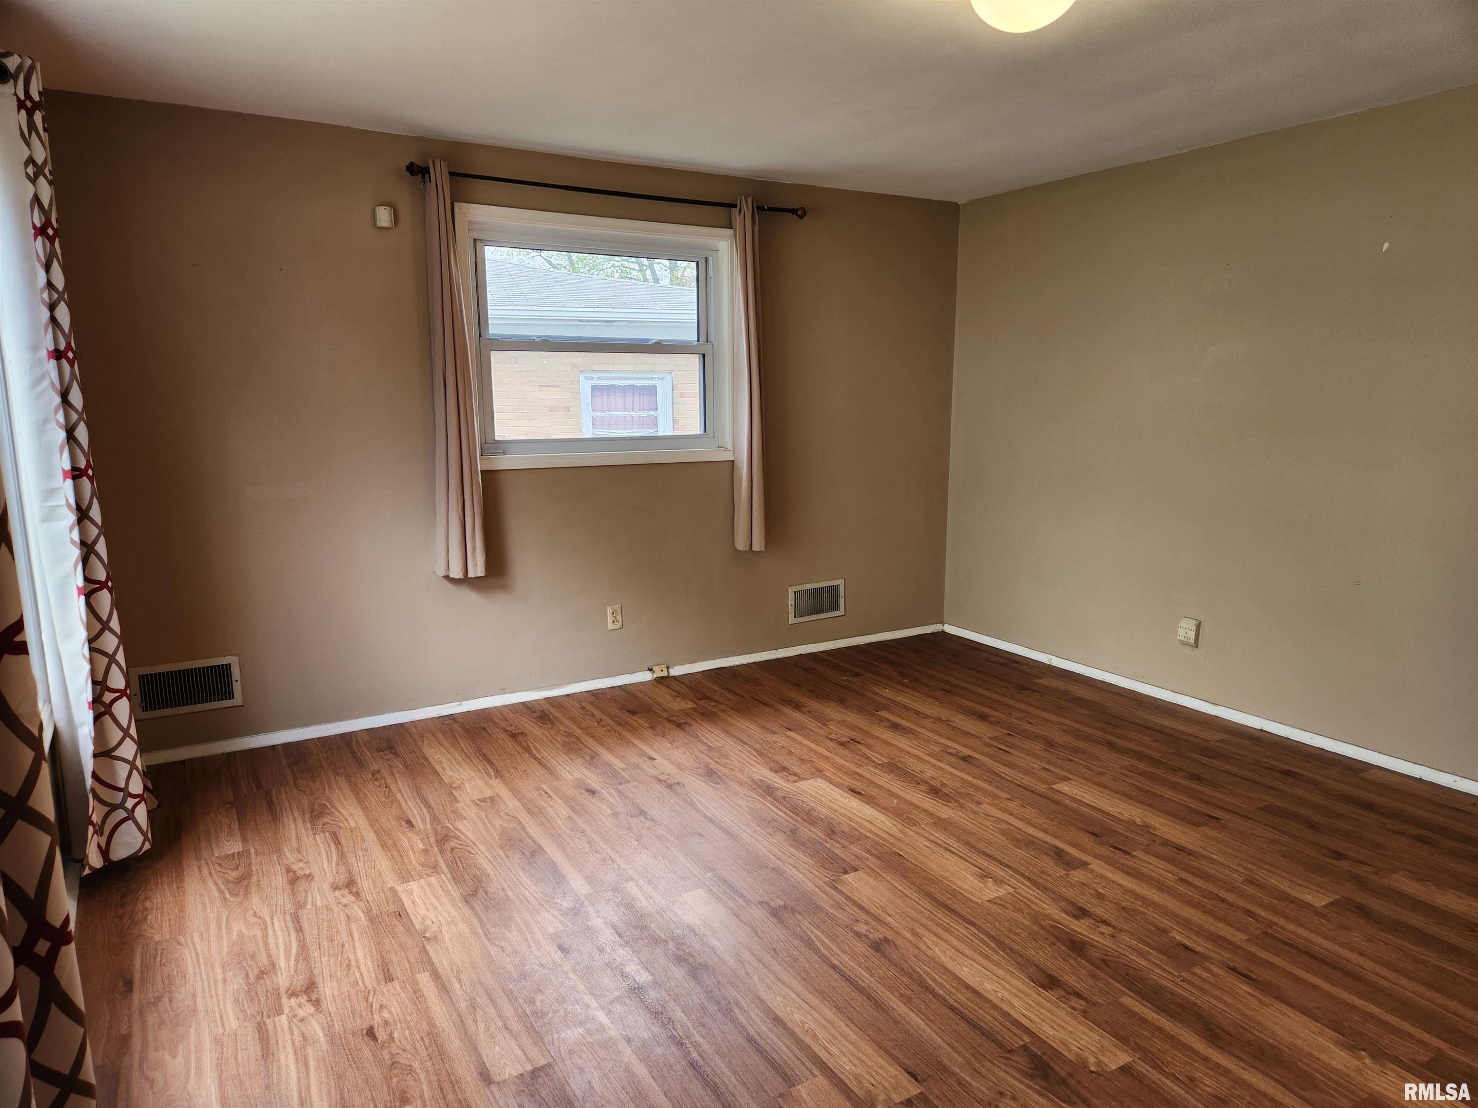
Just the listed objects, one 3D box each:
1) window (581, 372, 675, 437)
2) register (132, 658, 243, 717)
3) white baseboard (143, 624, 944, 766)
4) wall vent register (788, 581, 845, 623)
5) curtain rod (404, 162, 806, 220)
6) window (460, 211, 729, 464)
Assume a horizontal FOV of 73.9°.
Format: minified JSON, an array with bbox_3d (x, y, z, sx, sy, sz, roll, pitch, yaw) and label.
[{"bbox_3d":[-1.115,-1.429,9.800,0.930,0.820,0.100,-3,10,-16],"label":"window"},{"bbox_3d":[-2.139,0.521,3.815,0.363,0.203,0.022,-6,11,-30],"label":"register"},{"bbox_3d":[-0.575,0.616,4.765,4.168,0.056,0.016,-6,11,-30],"label":"white baseboard"},{"bbox_3d":[0.426,0.258,5.309,0.363,0.203,0.022,-6,11,-30],"label":"wall vent register"},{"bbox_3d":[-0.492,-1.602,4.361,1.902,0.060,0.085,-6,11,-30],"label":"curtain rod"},{"bbox_3d":[-0.603,-0.966,4.520,1.359,1.117,0.110,-6,11,-30],"label":"window"}]

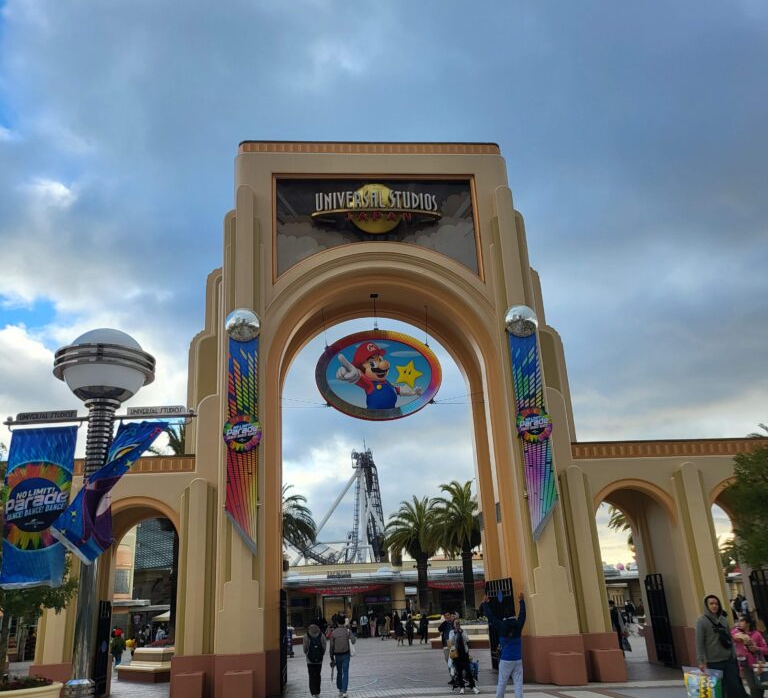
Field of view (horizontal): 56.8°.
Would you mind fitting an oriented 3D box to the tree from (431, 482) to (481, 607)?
[{"bbox_3d":[4.785,11.930,42.157,4.400,8.300,4.400,-1,-21,-6],"label":"tree"}]

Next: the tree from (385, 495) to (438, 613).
[{"bbox_3d":[2.306,14.282,48.964,4.500,8.200,4.500,-1,-21,-5],"label":"tree"}]

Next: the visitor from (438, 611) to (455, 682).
[{"bbox_3d":[1.596,7.658,18.239,0.500,1.700,0.350,-4,-21,3],"label":"visitor"}]

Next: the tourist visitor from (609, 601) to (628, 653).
[{"bbox_3d":[7.214,8.669,21.802,0.580,1.740,0.420,-6,-21,8],"label":"tourist visitor"}]

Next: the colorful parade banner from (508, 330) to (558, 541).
[{"bbox_3d":[4.051,2.176,18.994,0.970,5.750,0.200,-1,-21,-5],"label":"colorful parade banner"}]

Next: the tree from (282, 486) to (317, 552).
[{"bbox_3d":[-6.652,13.337,45.844,4.800,9.300,4.800,-1,-21,-6],"label":"tree"}]

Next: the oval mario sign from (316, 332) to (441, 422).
[{"bbox_3d":[-0.135,0.759,20.561,3.660,2.760,0.280,-1,-21,-5],"label":"oval mario sign"}]

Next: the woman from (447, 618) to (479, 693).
[{"bbox_3d":[1.804,6.928,16.039,0.620,1.550,0.480,0,-21,-8],"label":"woman"}]

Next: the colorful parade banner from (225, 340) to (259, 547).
[{"bbox_3d":[-3.634,2.333,18.269,0.950,5.750,0.200,-1,-21,-5],"label":"colorful parade banner"}]

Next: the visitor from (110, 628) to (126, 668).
[{"bbox_3d":[-12.328,13.991,33.079,0.520,1.680,0.380,-1,-21,-6],"label":"visitor"}]

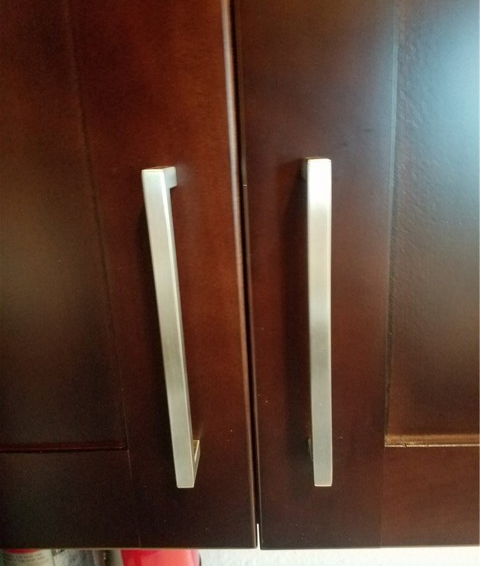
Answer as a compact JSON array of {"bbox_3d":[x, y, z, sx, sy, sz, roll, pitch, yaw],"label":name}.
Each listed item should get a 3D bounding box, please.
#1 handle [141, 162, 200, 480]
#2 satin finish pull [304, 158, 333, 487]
[{"bbox_3d":[-0.033,0.026,0.252,0.010,0.168,0.029,-2,16,4],"label":"handle"},{"bbox_3d":[0.040,0.023,0.246,0.010,0.168,0.029,-2,16,4],"label":"satin finish pull"}]

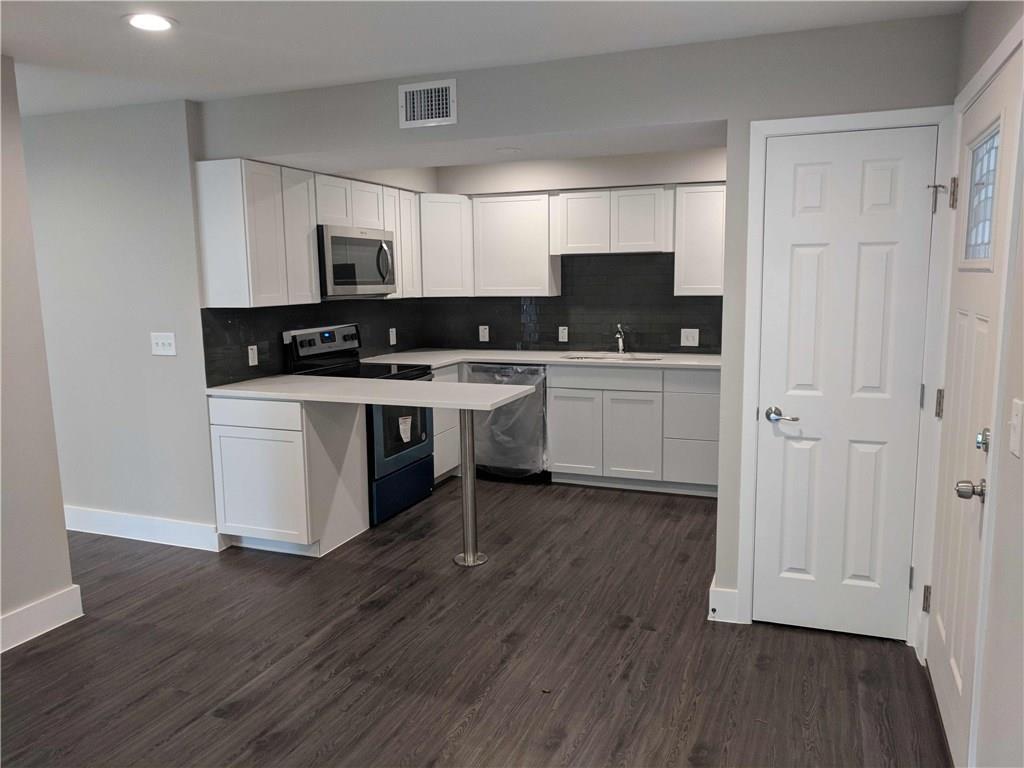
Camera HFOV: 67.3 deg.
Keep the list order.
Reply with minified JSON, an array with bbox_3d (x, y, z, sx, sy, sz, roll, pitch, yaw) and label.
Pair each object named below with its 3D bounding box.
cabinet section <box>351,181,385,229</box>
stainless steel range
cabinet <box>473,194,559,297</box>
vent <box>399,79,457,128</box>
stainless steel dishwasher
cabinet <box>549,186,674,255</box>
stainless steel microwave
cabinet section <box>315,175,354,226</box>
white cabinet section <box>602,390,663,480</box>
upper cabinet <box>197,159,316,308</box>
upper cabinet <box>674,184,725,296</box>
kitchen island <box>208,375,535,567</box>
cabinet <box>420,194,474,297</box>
[{"bbox_3d":[-1.080,-1.164,5.089,0.318,0.291,0.374,2,8,21],"label":"cabinet section"},{"bbox_3d":[-0.956,0.221,5.125,0.680,1.190,0.762,2,9,22],"label":"stainless steel range"},{"bbox_3d":[0.048,-1.051,5.862,0.600,0.755,0.330,2,9,21],"label":"cabinet"},{"bbox_3d":[-0.393,-1.304,3.587,0.297,0.195,0.022,2,9,21],"label":"vent"},{"bbox_3d":[0.083,0.251,5.861,0.605,0.870,0.610,2,9,21],"label":"stainless steel dishwasher"},{"bbox_3d":[0.763,-1.188,5.659,0.925,0.463,0.320,2,8,21],"label":"cabinet"},{"bbox_3d":[-1.121,-0.775,4.976,0.405,0.440,0.766,2,8,21],"label":"stainless steel microwave"},{"bbox_3d":[-1.217,-1.114,4.736,0.318,0.291,0.391,2,8,21],"label":"cabinet section"},{"bbox_3d":[0.952,0.319,5.660,0.420,0.613,0.610,2,8,21],"label":"white cabinet section"},{"bbox_3d":[-1.423,-0.830,4.368,0.330,0.765,0.620,2,9,22],"label":"upper cabinet"},{"bbox_3d":[1.383,-1.013,5.438,0.403,0.765,0.323,2,8,21],"label":"upper cabinet"},{"bbox_3d":[-0.766,0.474,4.246,1.691,0.914,0.615,2,8,21],"label":"kitchen island"},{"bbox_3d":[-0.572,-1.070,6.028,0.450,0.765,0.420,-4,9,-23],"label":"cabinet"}]

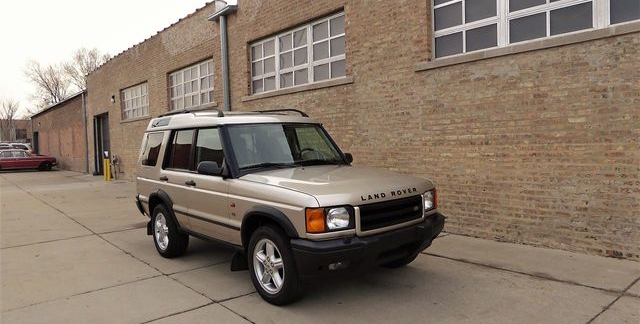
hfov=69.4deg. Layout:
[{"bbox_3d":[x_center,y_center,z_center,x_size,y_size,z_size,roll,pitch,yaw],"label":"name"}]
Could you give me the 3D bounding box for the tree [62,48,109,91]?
[{"bbox_3d":[-27.442,-6.738,55.270,6.000,13.790,6.000,-3,2,-26],"label":"tree"}]

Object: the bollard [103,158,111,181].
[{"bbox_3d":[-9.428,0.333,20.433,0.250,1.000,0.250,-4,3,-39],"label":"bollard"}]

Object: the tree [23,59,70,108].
[{"bbox_3d":[-35.026,-6.487,60.262,6.000,13.400,6.000,-3,3,-30],"label":"tree"}]

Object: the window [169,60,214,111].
[{"bbox_3d":[-4.054,-2.327,14.576,0.160,1.330,3.500,-4,3,-39],"label":"window"}]

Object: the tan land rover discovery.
[{"bbox_3d":[-0.801,0.272,5.845,1.960,1.920,4.580,-4,3,-40],"label":"tan land rover discovery"}]

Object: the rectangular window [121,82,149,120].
[{"bbox_3d":[-7.503,-2.402,18.860,0.160,1.300,3.530,-4,3,-39],"label":"rectangular window"}]

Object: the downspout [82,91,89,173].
[{"bbox_3d":[-12.782,-1.517,25.193,0.150,4.500,0.150,-4,3,-39],"label":"downspout"}]

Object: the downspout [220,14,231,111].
[{"bbox_3d":[-2.484,-1.452,12.390,0.150,4.950,0.150,-4,3,-39],"label":"downspout"}]

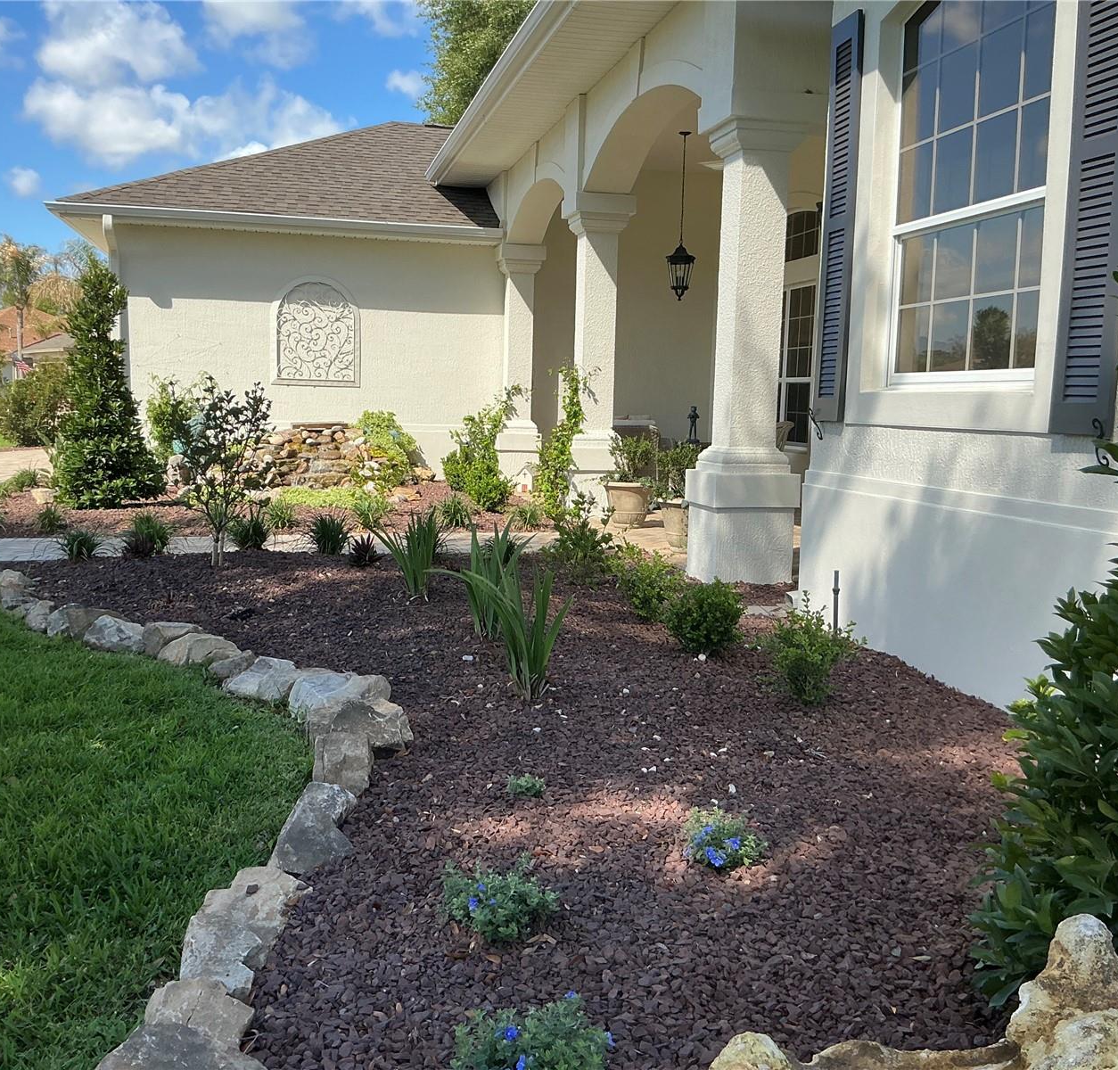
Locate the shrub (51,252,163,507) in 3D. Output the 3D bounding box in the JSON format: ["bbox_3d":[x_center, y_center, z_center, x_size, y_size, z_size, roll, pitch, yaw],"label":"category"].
[{"bbox_3d":[-4.636,-1.609,11.848,1.060,2.513,1.050,0,7,-14],"label":"shrub"}]

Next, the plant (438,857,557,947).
[{"bbox_3d":[-0.112,0.687,2.172,0.215,0.155,0.210,0,7,-14],"label":"plant"}]

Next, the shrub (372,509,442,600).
[{"bbox_3d":[-0.803,0.095,6.136,0.370,0.460,0.330,0,7,-14],"label":"shrub"}]

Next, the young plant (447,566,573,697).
[{"bbox_3d":[-0.198,0.408,4.779,0.508,0.568,0.406,1,7,-2],"label":"young plant"}]

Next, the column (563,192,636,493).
[{"bbox_3d":[0.366,-1.684,11.218,0.582,3.059,0.582,0,7,-14],"label":"column"}]

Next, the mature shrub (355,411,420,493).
[{"bbox_3d":[-1.838,-0.916,12.396,0.660,0.860,0.600,0,7,-14],"label":"mature shrub"}]

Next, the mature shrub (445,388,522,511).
[{"bbox_3d":[-0.848,-0.994,12.790,0.850,1.275,0.762,0,7,-14],"label":"mature shrub"}]

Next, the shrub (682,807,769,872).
[{"bbox_3d":[0.450,0.800,3.107,0.225,0.115,0.210,0,7,-14],"label":"shrub"}]

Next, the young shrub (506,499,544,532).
[{"bbox_3d":[-0.265,-0.159,9.141,0.310,0.240,0.310,0,7,-14],"label":"young shrub"}]

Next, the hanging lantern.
[{"bbox_3d":[1.258,-3.278,11.845,0.280,1.720,0.280,0,7,-14],"label":"hanging lantern"}]

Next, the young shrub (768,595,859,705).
[{"bbox_3d":[1.024,0.450,4.622,0.340,0.391,0.330,0,7,-14],"label":"young shrub"}]

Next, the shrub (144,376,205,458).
[{"bbox_3d":[-4.207,-1.222,12.614,0.603,1.044,0.543,-1,7,-18],"label":"shrub"}]

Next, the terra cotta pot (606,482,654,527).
[{"bbox_3d":[0.645,-0.281,10.664,0.440,0.365,0.440,1,6,0],"label":"terra cotta pot"}]

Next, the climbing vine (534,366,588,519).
[{"bbox_3d":[0.022,-0.859,11.104,0.470,1.472,0.400,0,7,-14],"label":"climbing vine"}]

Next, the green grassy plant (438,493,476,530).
[{"bbox_3d":[-0.796,-0.187,9.007,0.295,0.280,0.295,0,7,-14],"label":"green grassy plant"}]

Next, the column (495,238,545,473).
[{"bbox_3d":[-0.470,-2.087,14.156,0.570,2.935,0.570,0,7,-14],"label":"column"}]

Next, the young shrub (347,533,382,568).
[{"bbox_3d":[-1.359,0.109,8.043,0.238,0.227,0.238,0,7,-10],"label":"young shrub"}]

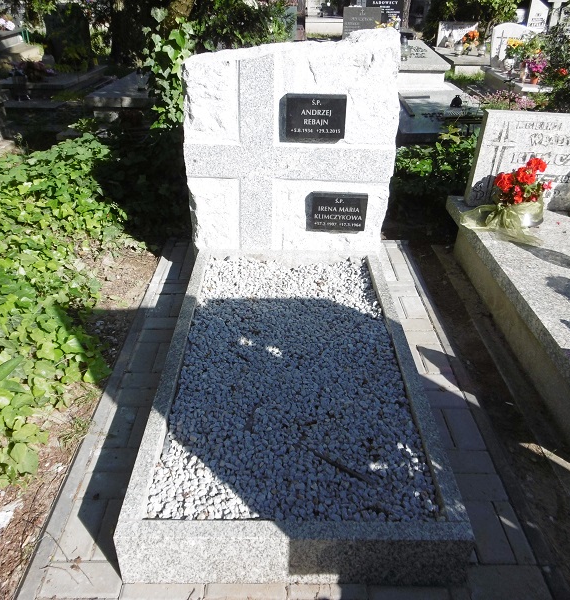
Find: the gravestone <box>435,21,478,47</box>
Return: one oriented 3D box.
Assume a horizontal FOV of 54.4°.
[{"bbox_3d":[2.732,-4.204,8.770,0.620,0.380,0.090,2,31,3],"label":"gravestone"}]

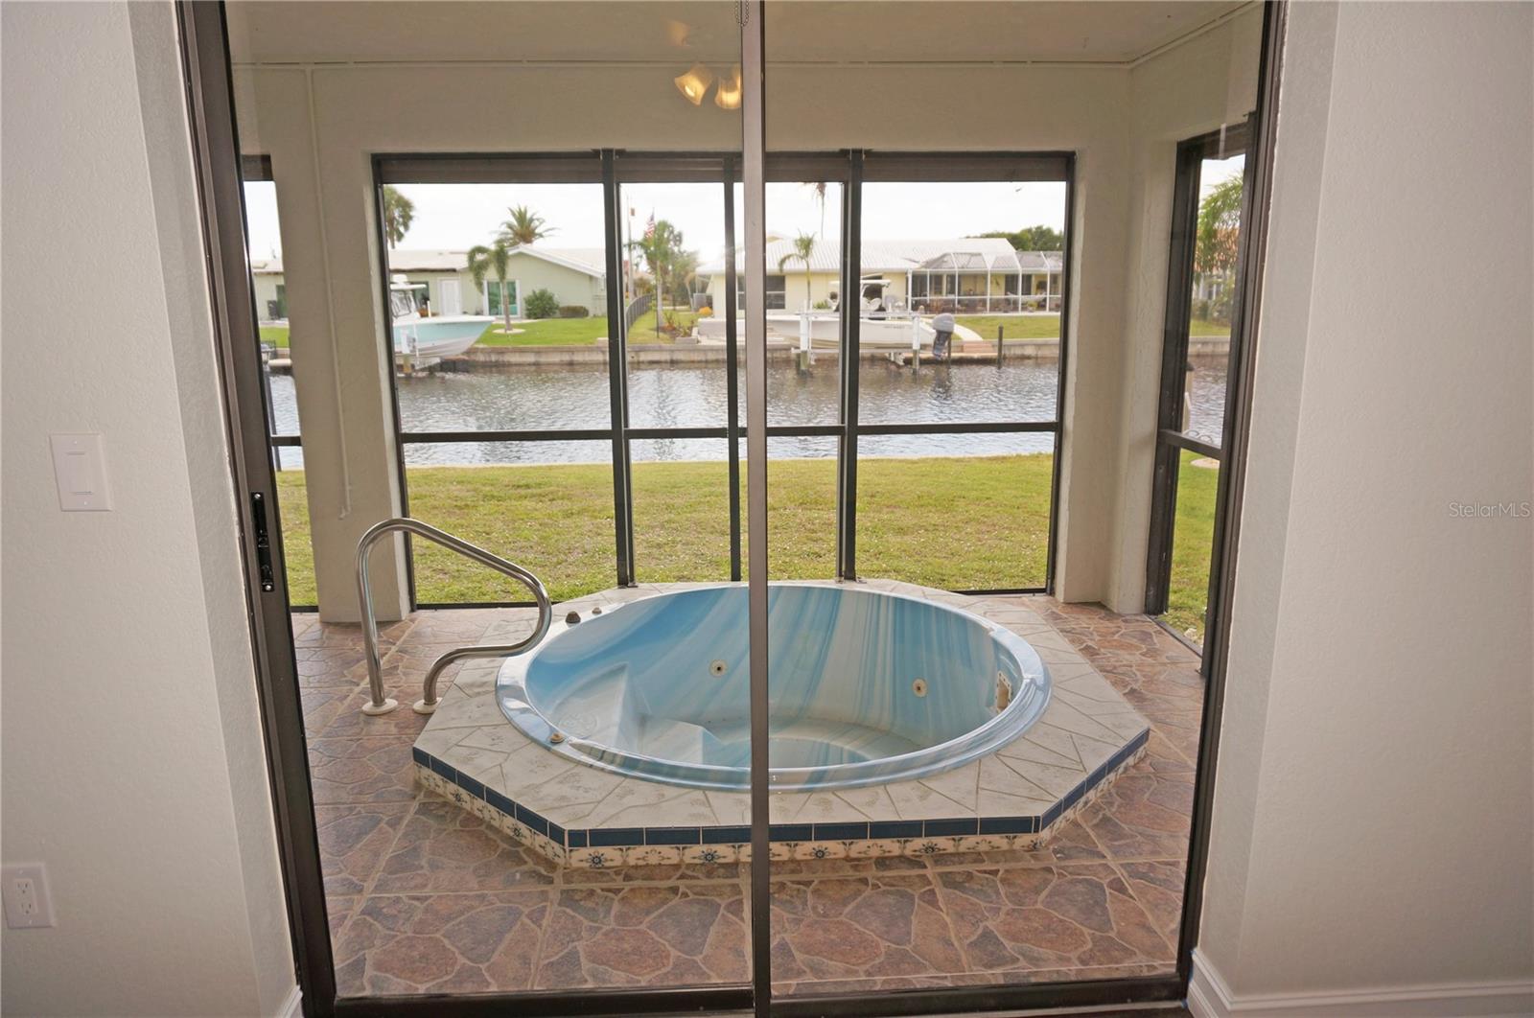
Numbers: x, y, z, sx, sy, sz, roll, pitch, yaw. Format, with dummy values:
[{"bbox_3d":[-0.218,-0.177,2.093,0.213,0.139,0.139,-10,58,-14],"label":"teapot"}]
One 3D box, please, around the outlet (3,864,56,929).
[{"bbox_3d":[-1.266,0.665,1.747,0.076,0.122,0.007,-1,13,-3],"label":"outlet"}]

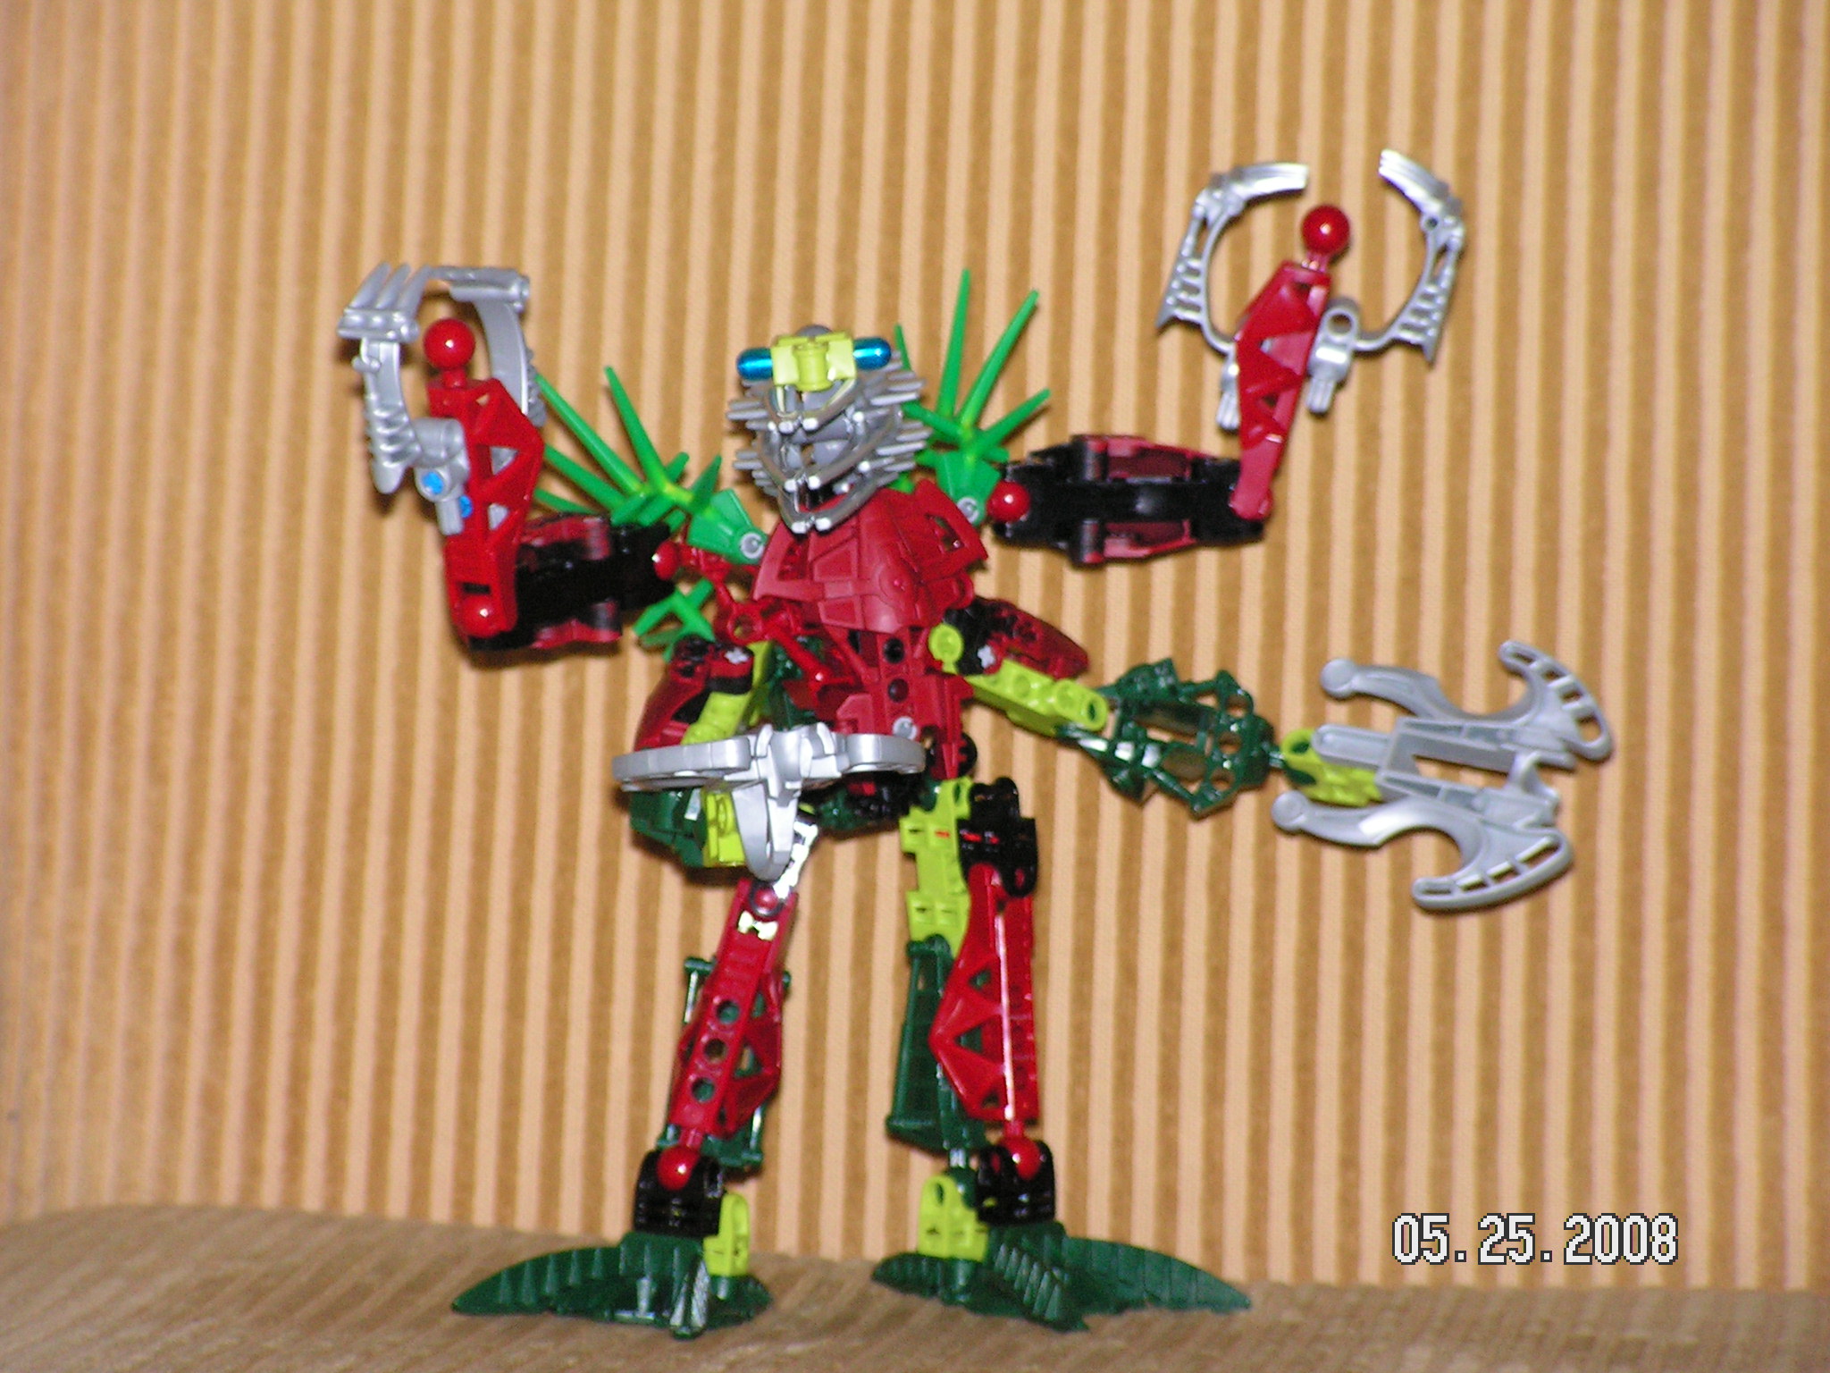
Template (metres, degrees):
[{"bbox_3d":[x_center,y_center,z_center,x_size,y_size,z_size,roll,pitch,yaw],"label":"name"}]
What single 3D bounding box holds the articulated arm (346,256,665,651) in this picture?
[{"bbox_3d":[-0.082,-0.046,1.852,0.067,0.071,0.056,2,9,0],"label":"articulated arm"}]

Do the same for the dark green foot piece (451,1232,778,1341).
[{"bbox_3d":[-0.060,0.124,1.940,0.063,0.018,0.052,-7,13,-40],"label":"dark green foot piece"}]

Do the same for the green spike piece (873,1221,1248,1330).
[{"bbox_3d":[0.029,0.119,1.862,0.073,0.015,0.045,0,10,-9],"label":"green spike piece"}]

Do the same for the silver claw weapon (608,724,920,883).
[{"bbox_3d":[-0.030,0.023,1.845,0.062,0.028,0.066,3,-5,-11],"label":"silver claw weapon"}]

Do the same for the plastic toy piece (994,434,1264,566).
[{"bbox_3d":[0.044,-0.038,1.900,0.056,0.025,0.021,2,9,0],"label":"plastic toy piece"}]

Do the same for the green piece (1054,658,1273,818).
[{"bbox_3d":[0.052,0.011,1.907,0.046,0.032,0.022,9,-3,20],"label":"green piece"}]

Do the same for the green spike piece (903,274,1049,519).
[{"bbox_3d":[0.013,-0.060,1.930,0.032,0.052,0.030,0,6,-9],"label":"green spike piece"}]

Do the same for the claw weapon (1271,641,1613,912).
[{"bbox_3d":[0.109,0.020,1.892,0.066,0.062,0.024,9,-27,20],"label":"claw weapon"}]

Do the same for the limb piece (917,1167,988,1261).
[{"bbox_3d":[0.008,0.111,1.945,0.011,0.019,0.015,-2,11,-22],"label":"limb piece"}]

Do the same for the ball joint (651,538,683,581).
[{"bbox_3d":[-0.052,-0.026,1.872,0.010,0.010,0.010,2,9,0],"label":"ball joint"}]

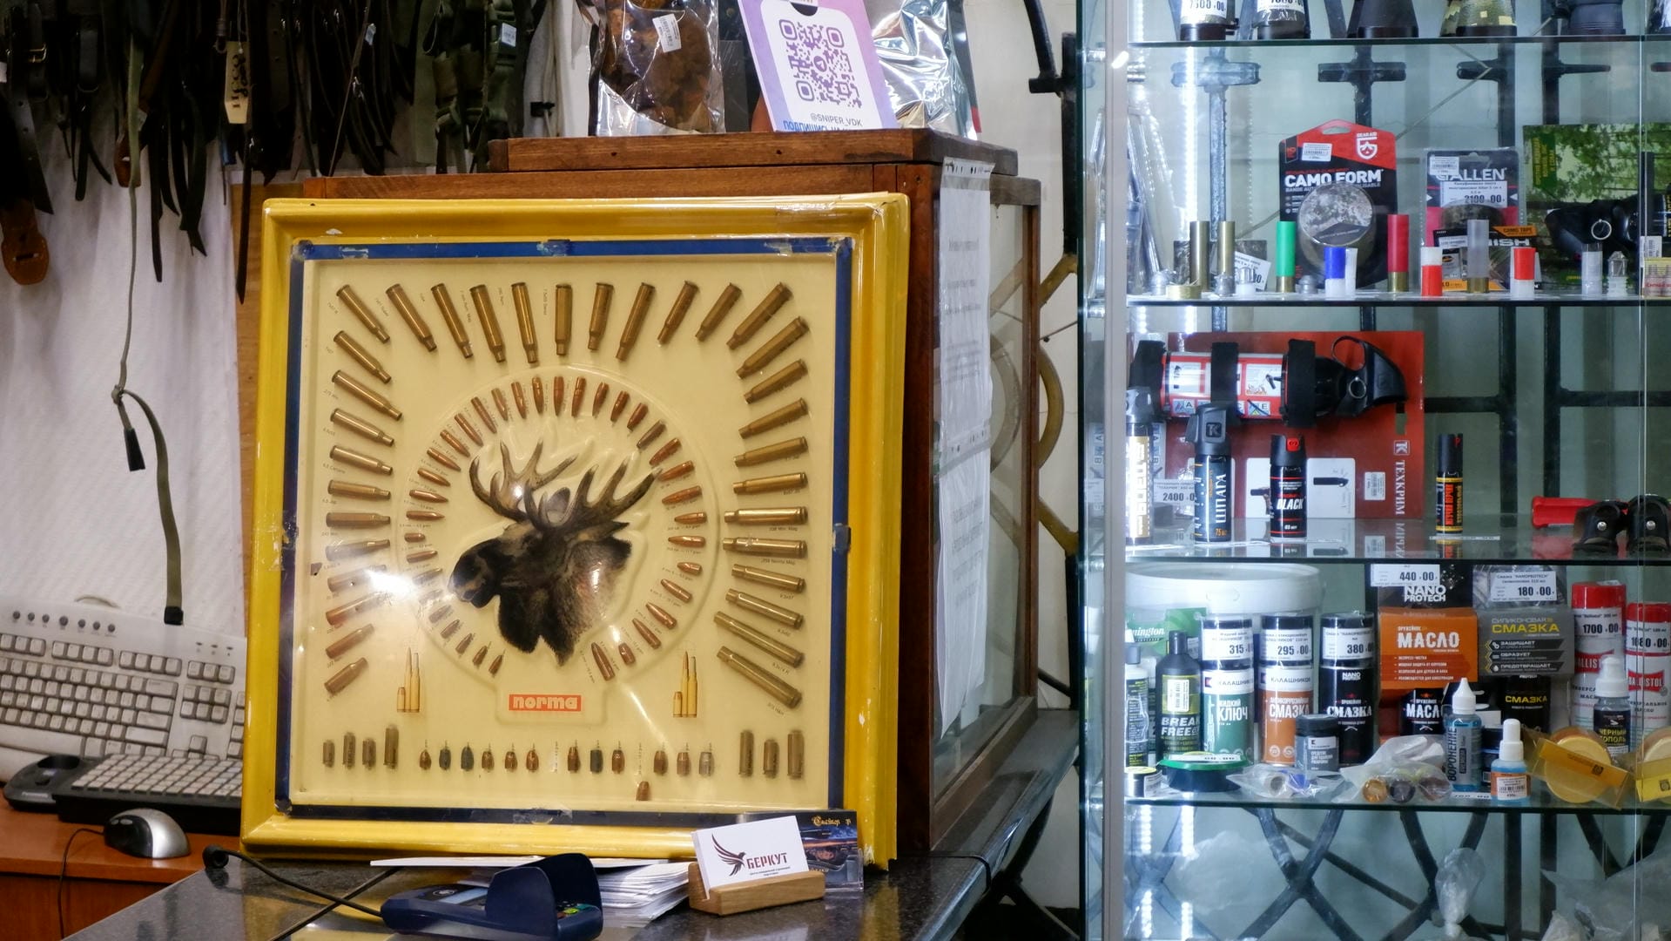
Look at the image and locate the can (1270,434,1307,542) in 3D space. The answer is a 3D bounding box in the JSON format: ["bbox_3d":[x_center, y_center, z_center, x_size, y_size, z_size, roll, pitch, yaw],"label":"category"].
[{"bbox_3d":[0.434,0.016,2.880,0.035,0.099,0.035,0,4,0],"label":"can"}]

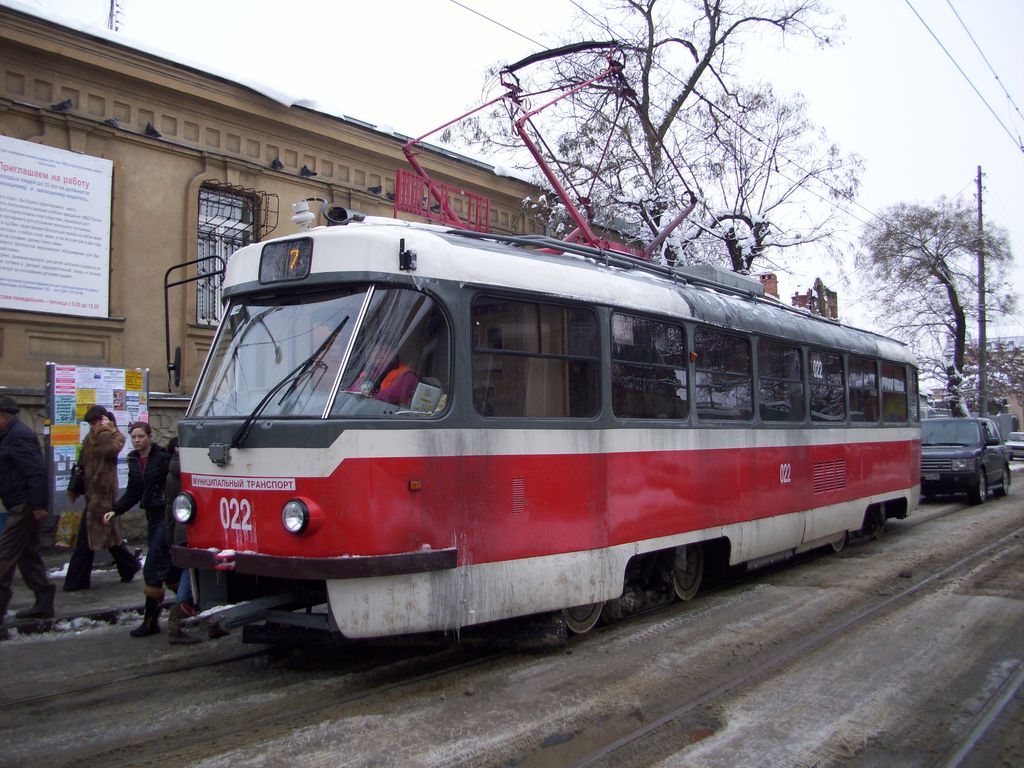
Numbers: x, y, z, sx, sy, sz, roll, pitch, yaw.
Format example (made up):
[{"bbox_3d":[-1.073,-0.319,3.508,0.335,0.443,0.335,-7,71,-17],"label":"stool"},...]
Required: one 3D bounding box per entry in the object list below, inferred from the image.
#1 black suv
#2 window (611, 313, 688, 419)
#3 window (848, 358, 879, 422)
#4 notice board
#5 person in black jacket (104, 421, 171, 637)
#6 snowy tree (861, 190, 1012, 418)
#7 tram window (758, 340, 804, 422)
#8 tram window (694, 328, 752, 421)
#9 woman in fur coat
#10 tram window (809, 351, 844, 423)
[{"bbox_3d":[10.162,1.719,23.310,1.970,1.860,4.920,-1,-3,36],"label":"black suv"},{"bbox_3d":[1.129,-0.121,8.166,0.080,0.804,1.284,-4,-5,35],"label":"window"},{"bbox_3d":[4.508,0.091,12.881,0.080,0.798,1.202,-4,-5,35],"label":"window"},{"bbox_3d":[-4.134,0.552,10.087,0.100,1.454,1.061,-1,-3,36],"label":"notice board"},{"bbox_3d":[-2.948,1.120,7.986,0.480,1.660,0.450,-2,-3,42],"label":"person in black jacket"},{"bbox_3d":[16.961,-2.045,39.997,6.172,10.814,6.172,-1,-3,36],"label":"snowy tree"},{"bbox_3d":[2.825,-0.019,10.533,0.080,0.809,1.245,-4,-5,35],"label":"tram window"},{"bbox_3d":[1.980,-0.073,9.354,0.080,0.811,1.259,-4,-5,35],"label":"tram window"},{"bbox_3d":[-3.829,1.053,9.427,0.500,1.660,0.650,-2,-3,40],"label":"woman in fur coat"},{"bbox_3d":[3.667,0.038,11.707,0.080,0.797,1.226,-4,-5,35],"label":"tram window"}]

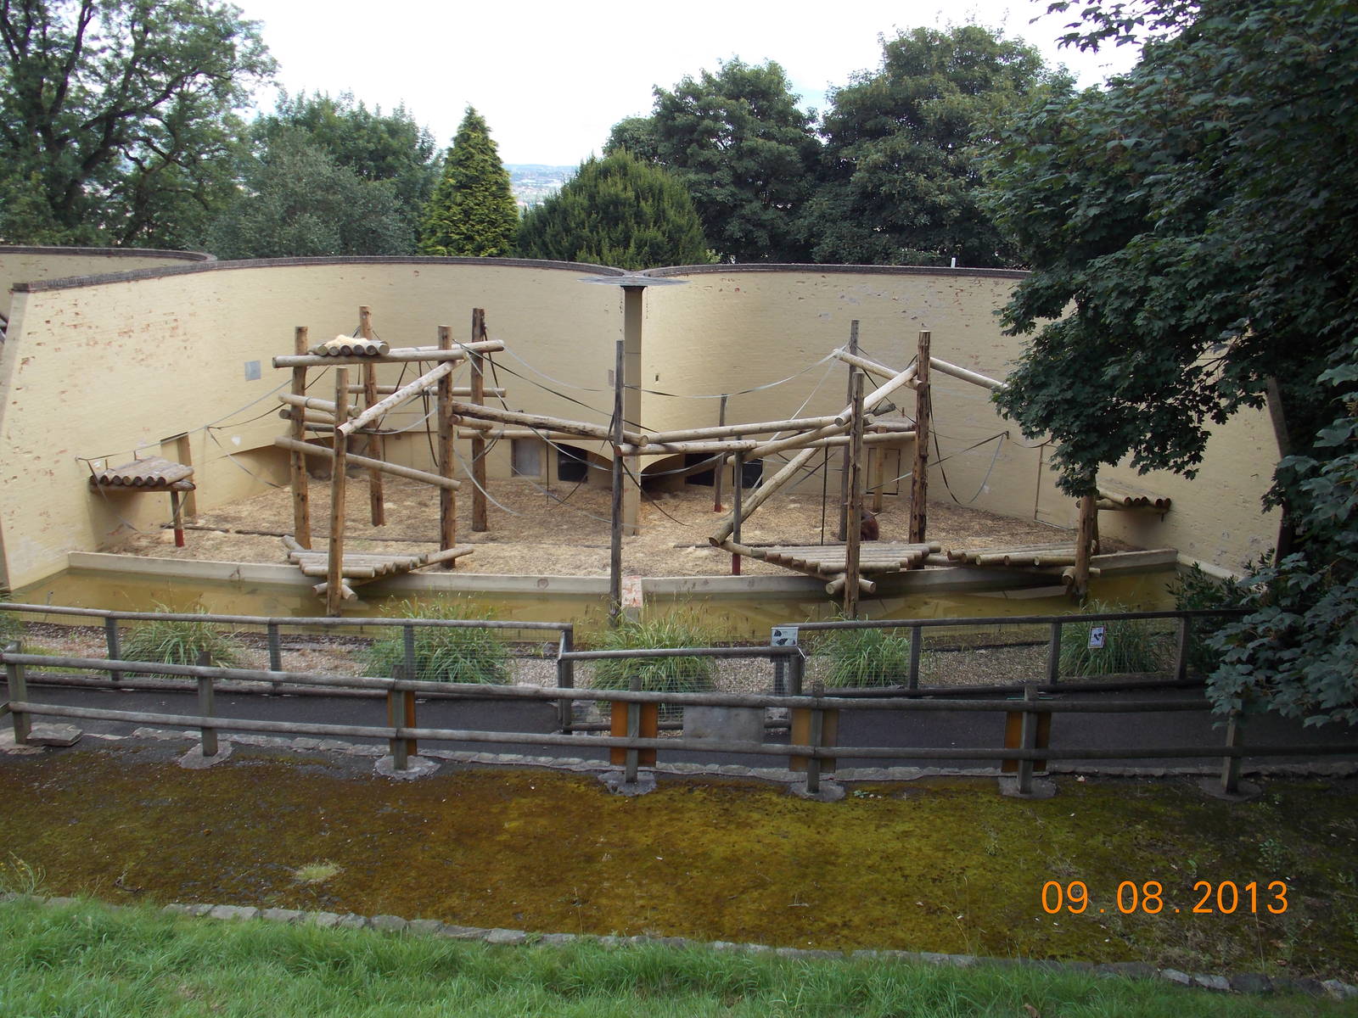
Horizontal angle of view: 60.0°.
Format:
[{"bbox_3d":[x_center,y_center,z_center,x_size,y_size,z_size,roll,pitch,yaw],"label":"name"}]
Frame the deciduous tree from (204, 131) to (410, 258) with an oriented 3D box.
[{"bbox_3d":[-11.674,-8.103,36.947,6.400,7.000,5.800,0,16,0],"label":"deciduous tree"}]

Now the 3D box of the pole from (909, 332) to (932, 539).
[{"bbox_3d":[4.645,-1.055,22.350,0.260,4.600,0.260,1,15,0],"label":"pole"}]

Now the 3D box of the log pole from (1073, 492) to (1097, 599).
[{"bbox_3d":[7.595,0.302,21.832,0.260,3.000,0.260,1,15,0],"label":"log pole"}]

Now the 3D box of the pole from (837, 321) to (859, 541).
[{"bbox_3d":[3.469,-1.543,24.151,0.200,4.600,0.200,1,15,0],"label":"pole"}]

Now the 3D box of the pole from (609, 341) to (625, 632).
[{"bbox_3d":[-1.035,-0.297,19.755,0.160,5.080,0.160,2,16,0],"label":"pole"}]

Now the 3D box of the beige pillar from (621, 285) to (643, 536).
[{"bbox_3d":[-0.947,-1.924,23.987,0.360,5.220,0.360,1,16,0],"label":"beige pillar"}]

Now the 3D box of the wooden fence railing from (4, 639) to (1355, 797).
[{"bbox_3d":[0.029,2.016,10.979,13.100,1.060,0.600,1,15,3],"label":"wooden fence railing"}]

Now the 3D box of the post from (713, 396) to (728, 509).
[{"bbox_3d":[0.957,-1.246,26.579,0.145,2.720,0.145,2,16,-1],"label":"post"}]

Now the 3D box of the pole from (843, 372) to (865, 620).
[{"bbox_3d":[3.023,-0.098,20.128,0.215,4.500,0.215,-1,16,0],"label":"pole"}]

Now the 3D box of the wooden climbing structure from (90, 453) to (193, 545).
[{"bbox_3d":[-10.800,-0.082,24.004,1.950,1.550,1.700,4,15,12],"label":"wooden climbing structure"}]

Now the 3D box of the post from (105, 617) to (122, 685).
[{"bbox_3d":[-7.600,1.895,15.834,0.110,0.980,0.100,3,16,-1],"label":"post"}]

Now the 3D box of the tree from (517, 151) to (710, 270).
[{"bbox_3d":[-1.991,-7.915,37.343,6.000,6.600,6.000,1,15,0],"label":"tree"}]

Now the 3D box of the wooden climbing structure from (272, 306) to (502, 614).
[{"bbox_3d":[-6.139,-1.169,22.743,4.222,5.100,5.048,3,15,10],"label":"wooden climbing structure"}]

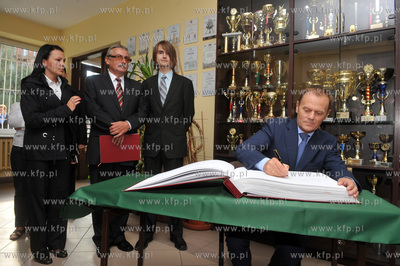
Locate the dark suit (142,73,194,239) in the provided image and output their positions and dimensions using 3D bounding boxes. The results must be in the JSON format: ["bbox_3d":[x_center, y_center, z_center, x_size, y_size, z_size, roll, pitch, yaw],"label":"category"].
[{"bbox_3d":[-0.280,0.200,2.370,0.460,1.470,0.310,1,0,0],"label":"dark suit"}]

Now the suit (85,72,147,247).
[{"bbox_3d":[-0.720,0.225,2.280,0.540,1.480,0.370,1,1,-28],"label":"suit"}]

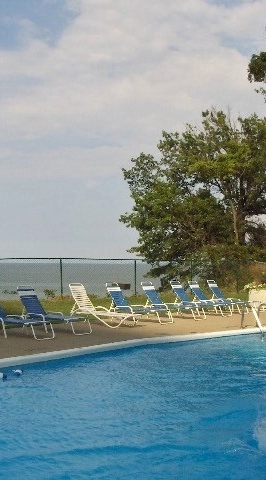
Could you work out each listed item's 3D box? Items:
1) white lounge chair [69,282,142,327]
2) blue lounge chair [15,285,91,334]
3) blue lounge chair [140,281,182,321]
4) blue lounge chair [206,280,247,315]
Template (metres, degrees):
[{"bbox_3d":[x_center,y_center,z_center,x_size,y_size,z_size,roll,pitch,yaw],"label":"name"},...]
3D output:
[{"bbox_3d":[-0.720,1.578,15.645,1.920,0.980,0.590,-1,-3,40],"label":"white lounge chair"},{"bbox_3d":[-1.774,1.534,14.356,1.930,0.960,0.620,-1,-3,41],"label":"blue lounge chair"},{"bbox_3d":[1.118,1.691,18.104,1.930,0.960,0.620,-1,-3,42],"label":"blue lounge chair"},{"bbox_3d":[3.600,1.962,22.823,2.060,1.030,0.645,-1,-3,42],"label":"blue lounge chair"}]

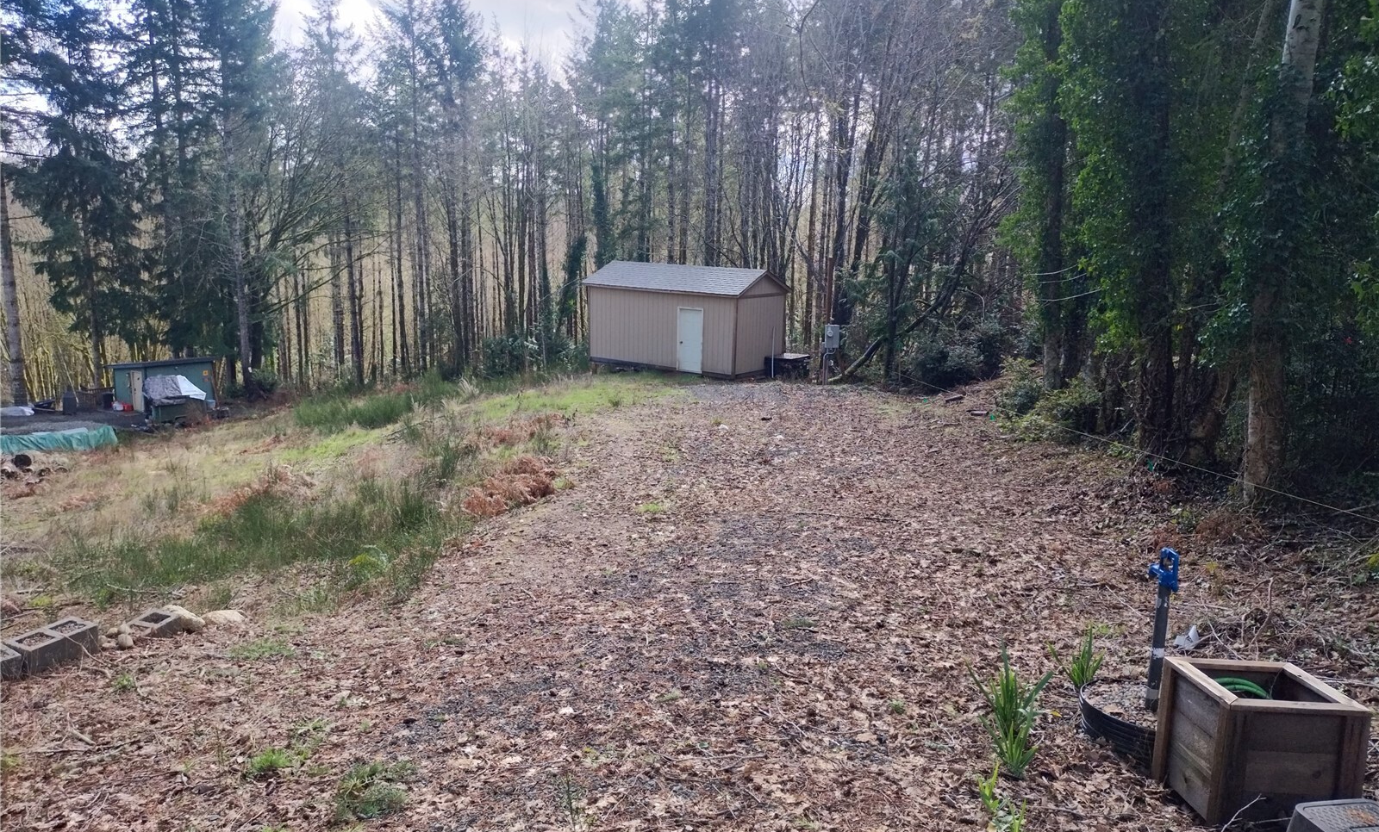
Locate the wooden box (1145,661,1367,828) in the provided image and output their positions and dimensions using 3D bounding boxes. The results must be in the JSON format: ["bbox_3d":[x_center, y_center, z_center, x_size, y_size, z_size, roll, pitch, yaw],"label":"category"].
[{"bbox_3d":[1.919,1.117,3.380,0.446,0.431,0.436,2,6,0],"label":"wooden box"}]

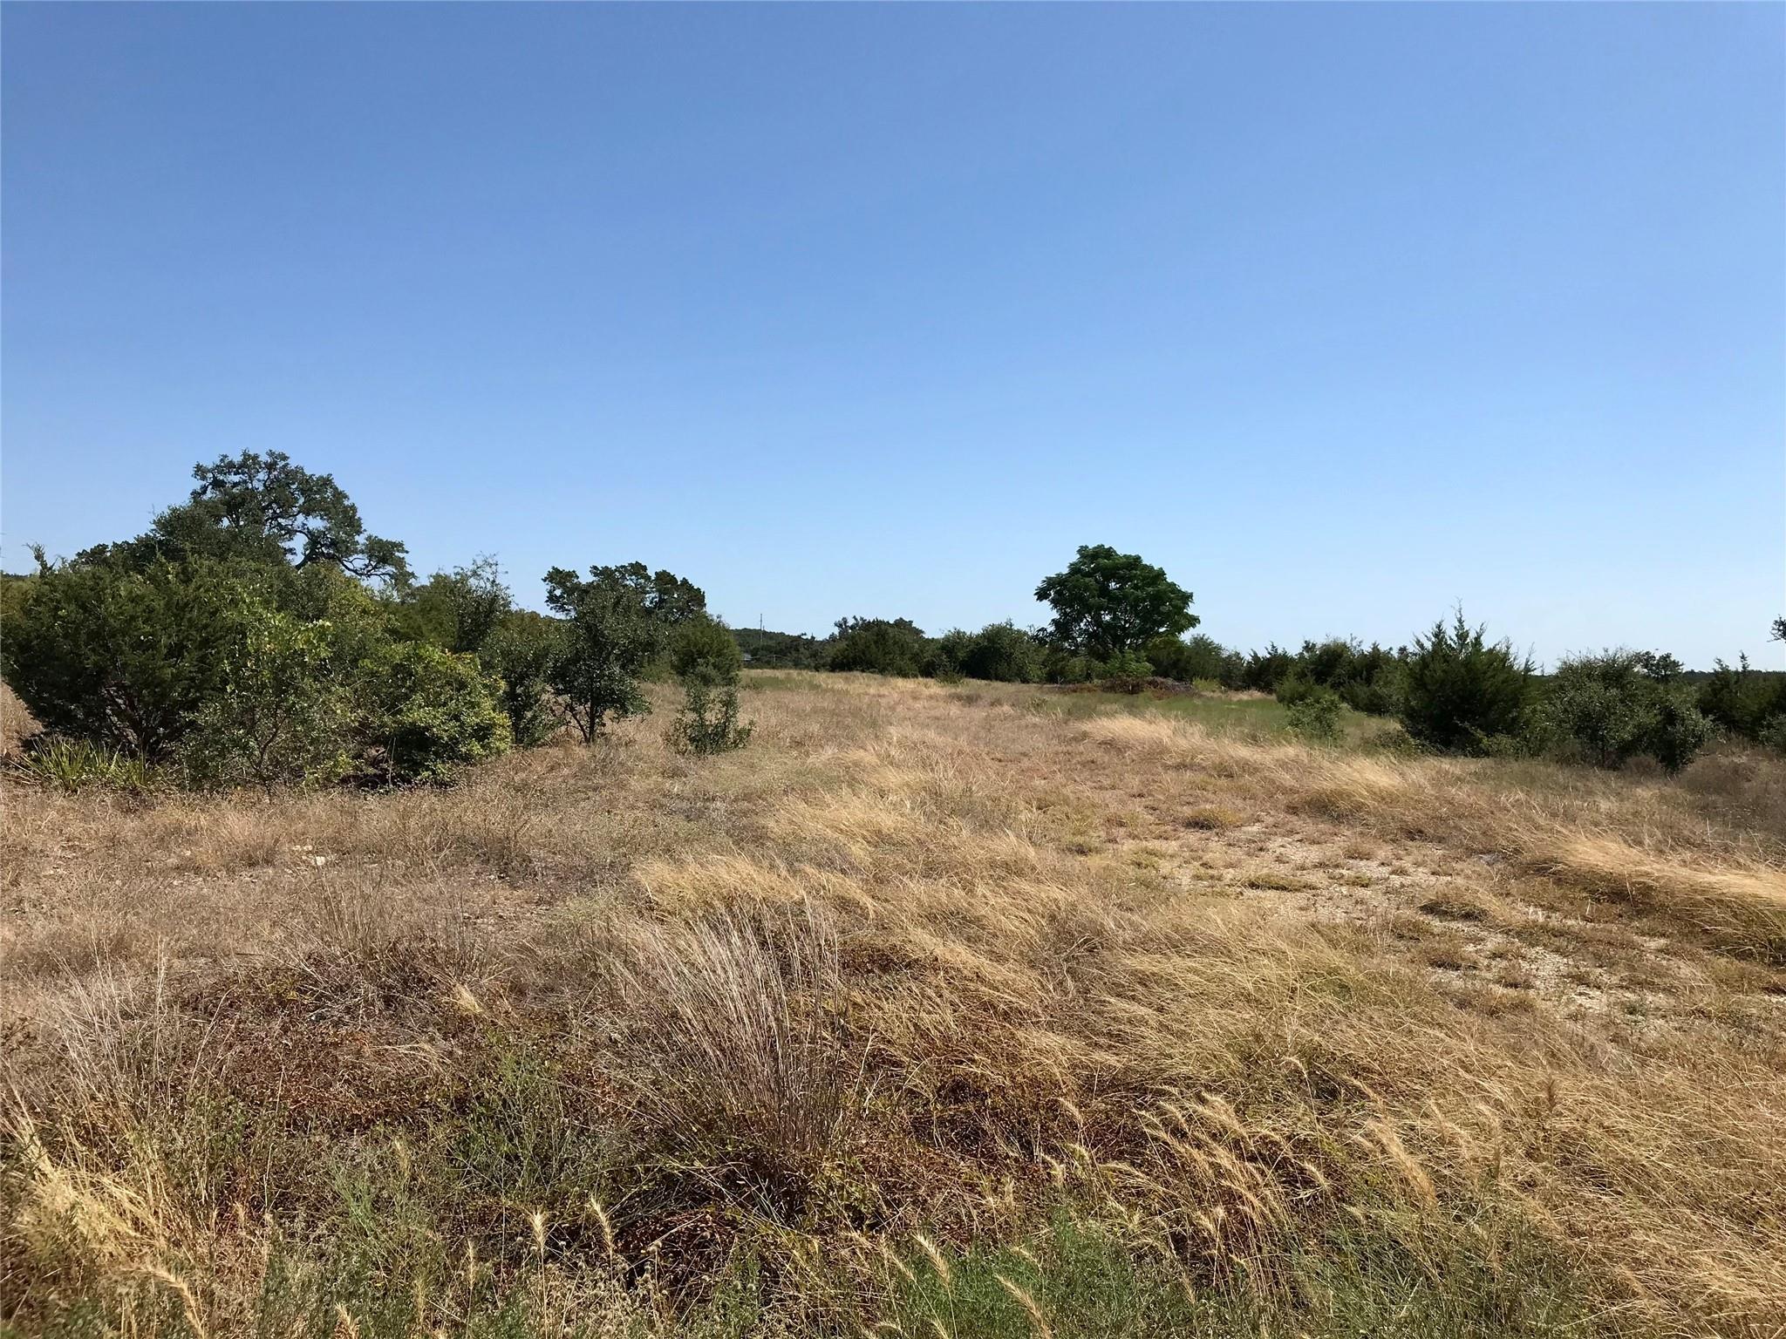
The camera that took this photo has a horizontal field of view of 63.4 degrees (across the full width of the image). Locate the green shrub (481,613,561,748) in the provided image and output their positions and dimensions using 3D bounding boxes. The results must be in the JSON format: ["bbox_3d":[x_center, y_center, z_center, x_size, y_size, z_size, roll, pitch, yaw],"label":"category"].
[{"bbox_3d":[-6.834,0.205,26.500,1.430,2.460,1.500,0,0,0],"label":"green shrub"}]

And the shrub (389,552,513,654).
[{"bbox_3d":[-8.279,-0.469,27.000,2.290,3.310,2.290,0,0,0],"label":"shrub"}]

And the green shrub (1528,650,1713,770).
[{"bbox_3d":[11.870,0.692,23.500,2.870,1.980,2.600,0,0,0],"label":"green shrub"}]

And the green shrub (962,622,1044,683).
[{"bbox_3d":[4.578,-0.695,60.000,3.420,2.490,3.080,0,0,0],"label":"green shrub"}]

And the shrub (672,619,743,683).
[{"bbox_3d":[-5.759,-0.565,45.000,2.210,2.020,2.200,0,0,0],"label":"shrub"}]

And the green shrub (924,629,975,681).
[{"bbox_3d":[2.347,-0.579,60.000,2.040,2.120,2.100,0,0,0],"label":"green shrub"}]

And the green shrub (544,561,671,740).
[{"bbox_3d":[-5.346,-0.313,27.000,2.380,3.280,2.300,0,0,0],"label":"green shrub"}]

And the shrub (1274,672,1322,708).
[{"bbox_3d":[10.452,0.572,37.000,1.430,0.960,1.360,0,0,0],"label":"shrub"}]

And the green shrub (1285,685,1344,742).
[{"bbox_3d":[9.057,0.943,31.000,1.230,1.190,1.200,0,0,0],"label":"green shrub"}]

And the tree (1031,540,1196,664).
[{"bbox_3d":[9.272,-2.347,60.000,6.780,5.680,6.440,0,0,0],"label":"tree"}]

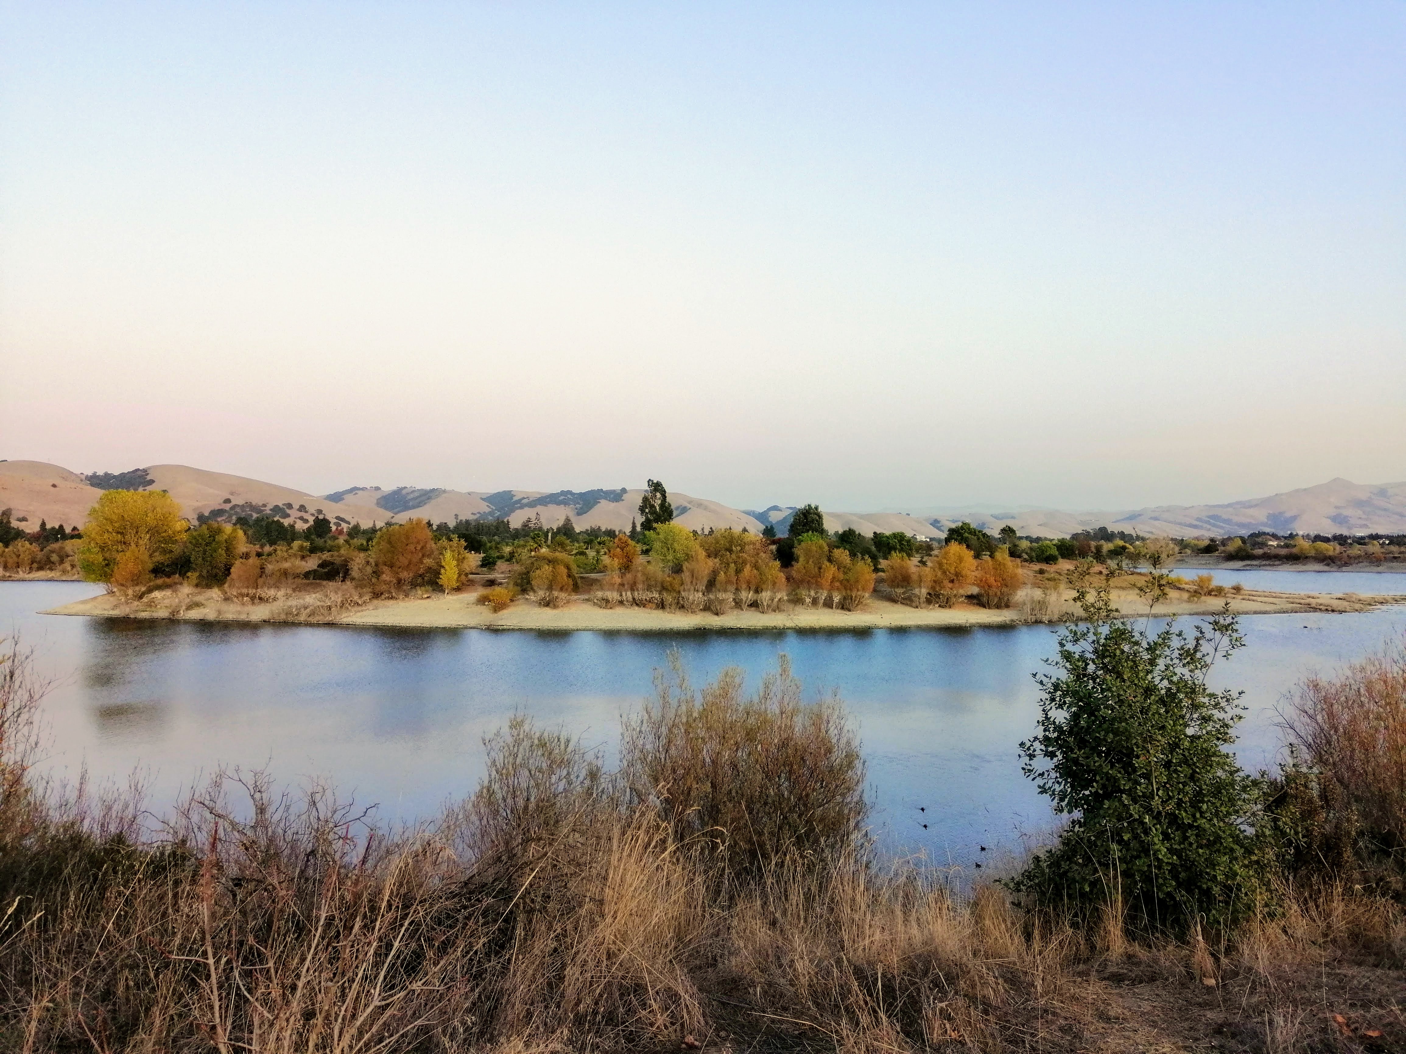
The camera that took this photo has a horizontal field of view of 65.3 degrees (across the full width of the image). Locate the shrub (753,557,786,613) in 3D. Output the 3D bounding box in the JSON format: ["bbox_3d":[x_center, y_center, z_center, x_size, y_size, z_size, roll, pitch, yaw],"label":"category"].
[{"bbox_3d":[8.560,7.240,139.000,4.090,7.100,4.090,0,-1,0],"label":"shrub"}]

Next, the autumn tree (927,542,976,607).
[{"bbox_3d":[29.490,5.600,130.000,5.730,7.680,5.560,0,0,0],"label":"autumn tree"}]

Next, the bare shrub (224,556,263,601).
[{"bbox_3d":[-55.260,6.210,132.000,4.630,5.420,4.490,0,0,0],"label":"bare shrub"}]

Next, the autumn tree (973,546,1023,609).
[{"bbox_3d":[38.920,6.830,145.000,6.400,7.990,6.400,0,-1,0],"label":"autumn tree"}]

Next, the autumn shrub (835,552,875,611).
[{"bbox_3d":[17.670,6.310,126.000,4.420,6.690,4.280,0,0,0],"label":"autumn shrub"}]

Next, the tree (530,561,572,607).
[{"bbox_3d":[-19.420,7.290,140.000,5.220,6.030,5.220,0,-1,0],"label":"tree"}]

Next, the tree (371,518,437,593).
[{"bbox_3d":[-40.250,3.850,148.000,8.430,10.230,8.430,0,-1,0],"label":"tree"}]

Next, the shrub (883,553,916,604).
[{"bbox_3d":[25.890,6.850,144.000,4.520,6.630,4.520,0,-1,0],"label":"shrub"}]

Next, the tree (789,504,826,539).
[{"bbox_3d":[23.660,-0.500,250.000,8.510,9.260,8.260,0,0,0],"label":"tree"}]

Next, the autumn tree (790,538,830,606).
[{"bbox_3d":[13.870,5.830,142.000,5.020,8.960,5.020,0,-1,0],"label":"autumn tree"}]

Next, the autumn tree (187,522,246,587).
[{"bbox_3d":[-62.190,3.580,140.000,7.570,8.410,7.340,0,0,0],"label":"autumn tree"}]

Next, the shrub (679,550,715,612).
[{"bbox_3d":[-0.810,6.150,124.000,3.970,7.200,3.860,0,0,0],"label":"shrub"}]

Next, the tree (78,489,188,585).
[{"bbox_3d":[-84.130,1.780,162.000,15.900,14.770,15.900,0,-1,0],"label":"tree"}]

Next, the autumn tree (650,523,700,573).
[{"bbox_3d":[-3.760,3.160,150.000,6.760,7.360,6.560,0,0,0],"label":"autumn tree"}]

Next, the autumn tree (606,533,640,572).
[{"bbox_3d":[-11.470,3.800,158.000,4.750,5.860,4.610,0,0,0],"label":"autumn tree"}]

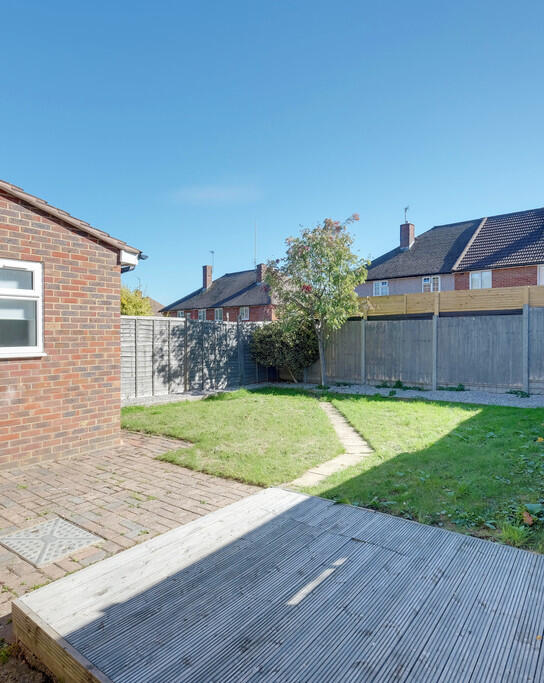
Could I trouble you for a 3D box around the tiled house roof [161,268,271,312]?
[{"bbox_3d":[-2.431,-4.661,39.482,14.169,3.752,8.918,0,1,41],"label":"tiled house roof"}]

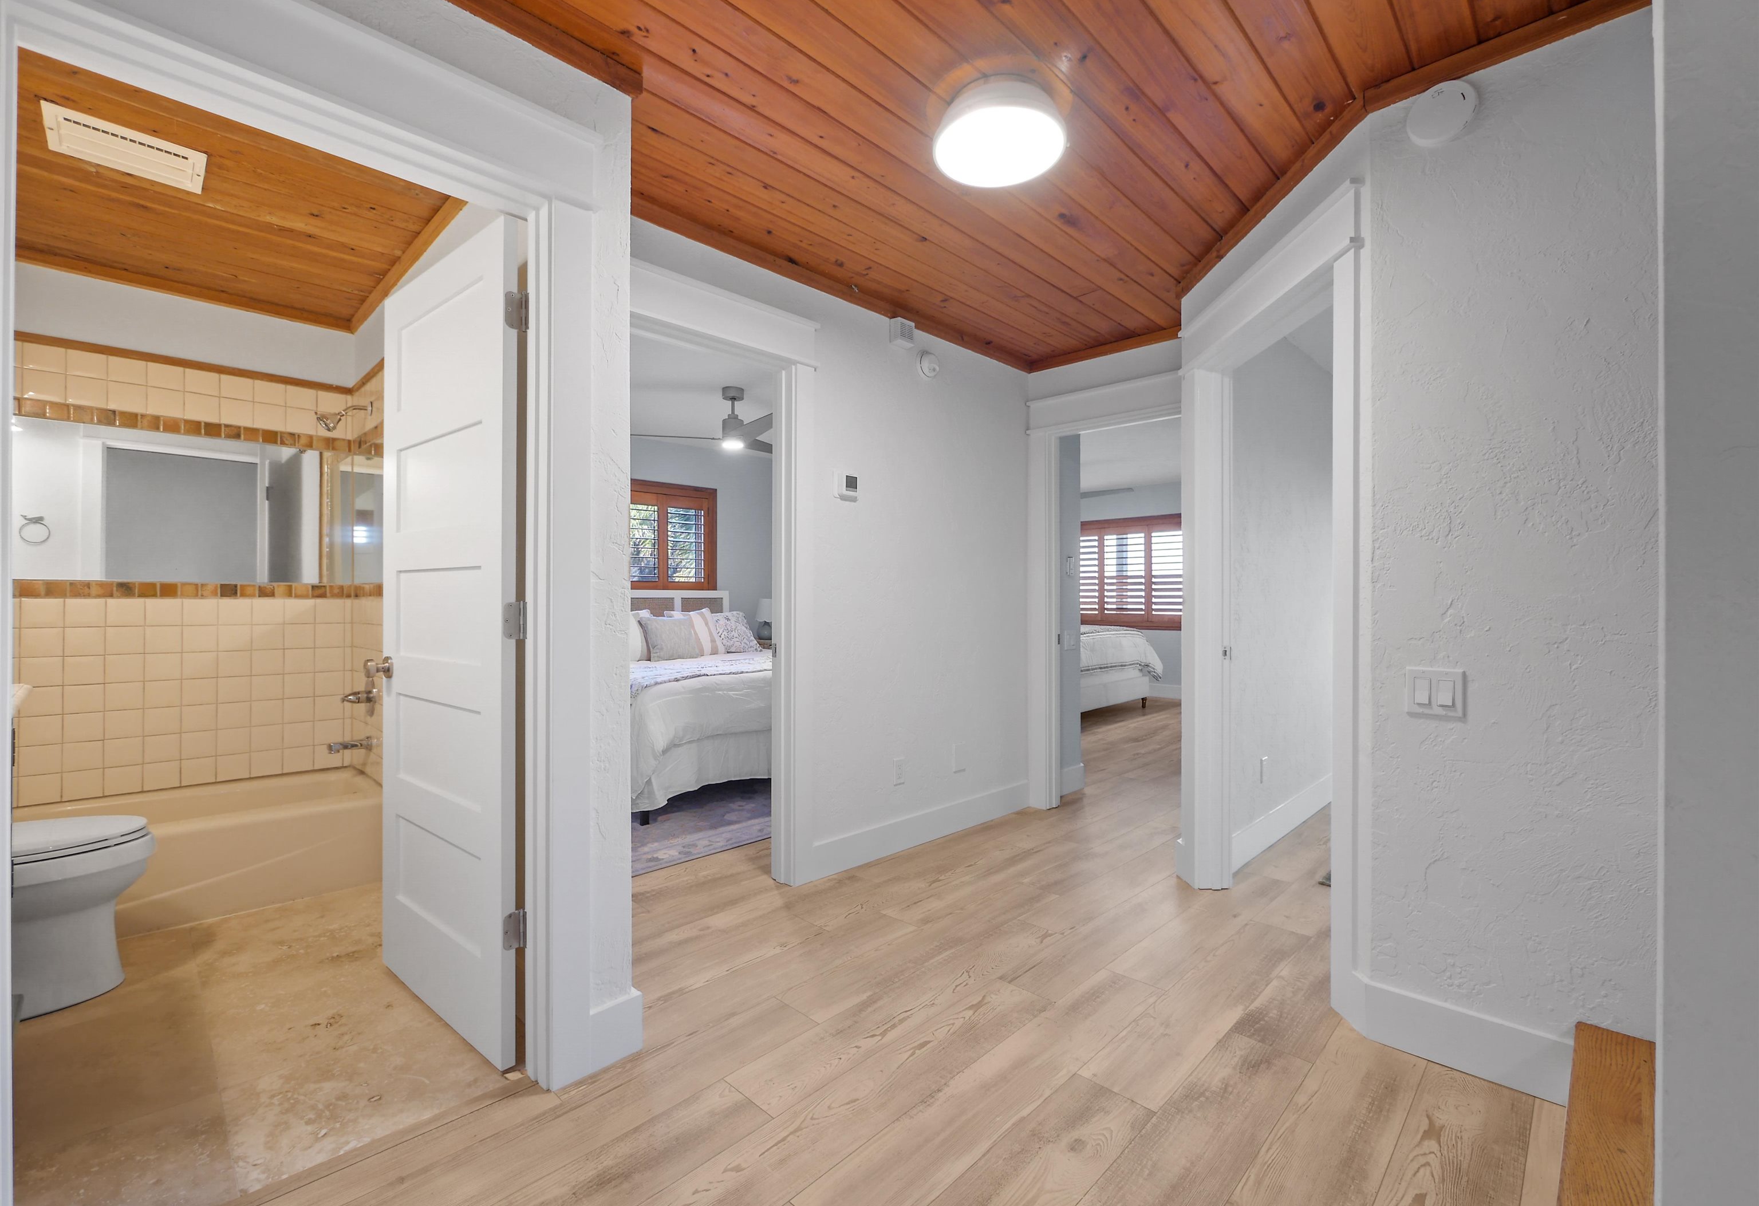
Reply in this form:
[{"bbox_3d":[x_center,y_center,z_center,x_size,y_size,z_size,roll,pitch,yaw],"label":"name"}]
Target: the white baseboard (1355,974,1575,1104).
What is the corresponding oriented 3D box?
[{"bbox_3d":[1.406,1.054,1.715,0.386,0.140,0.020,0,0,42],"label":"white baseboard"}]

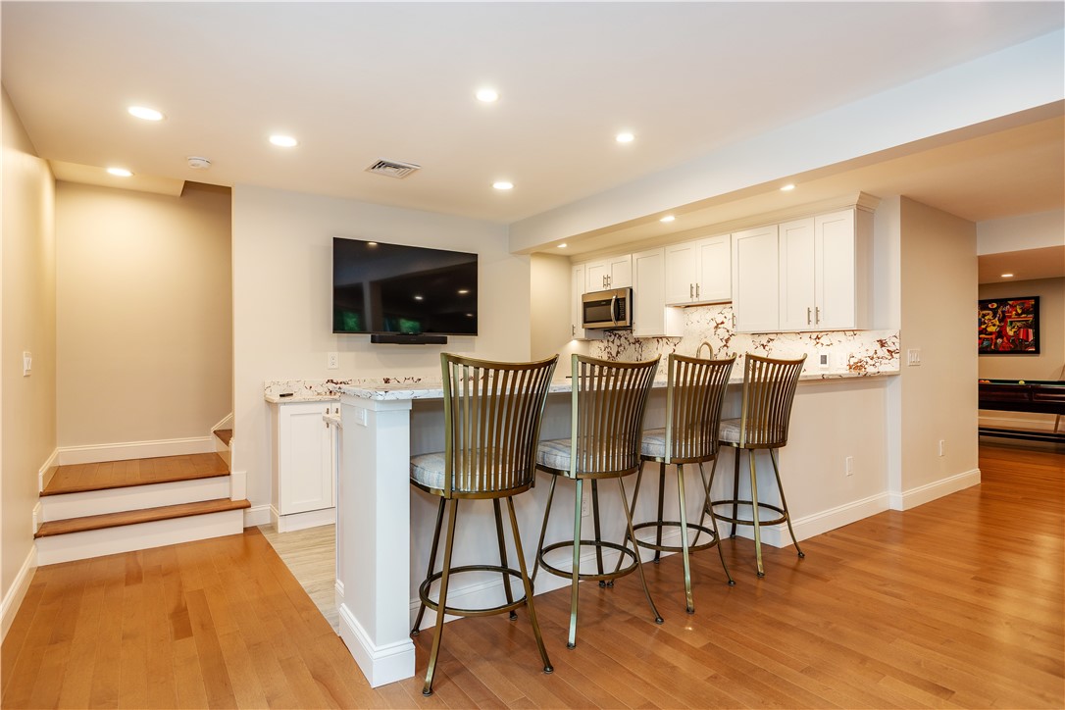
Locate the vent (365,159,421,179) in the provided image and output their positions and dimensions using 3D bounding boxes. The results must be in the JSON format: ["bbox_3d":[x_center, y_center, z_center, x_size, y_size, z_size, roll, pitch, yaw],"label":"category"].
[{"bbox_3d":[-0.888,-1.168,3.369,0.264,0.027,0.276,0,0,-33],"label":"vent"}]

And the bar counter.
[{"bbox_3d":[0.970,0.663,3.212,4.040,1.065,0.525,0,0,-33],"label":"bar counter"}]

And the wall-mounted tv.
[{"bbox_3d":[-0.980,-0.516,4.302,1.222,0.713,0.055,0,0,-35],"label":"wall-mounted tv"}]

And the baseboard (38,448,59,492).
[{"bbox_3d":[-3.197,0.749,3.537,0.017,0.133,0.870,0,0,-36],"label":"baseboard"}]

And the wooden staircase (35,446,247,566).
[{"bbox_3d":[-2.657,1.002,3.751,1.080,0.380,1.150,0,0,-33],"label":"wooden staircase"}]

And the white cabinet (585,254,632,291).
[{"bbox_3d":[1.021,-0.937,6.328,0.330,0.370,0.765,0,0,-36],"label":"white cabinet"}]

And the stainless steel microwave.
[{"bbox_3d":[0.986,-0.514,6.212,0.410,0.425,0.767,0,0,-36],"label":"stainless steel microwave"}]

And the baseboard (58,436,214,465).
[{"bbox_3d":[-3.050,0.745,4.168,0.995,0.130,0.018,0,0,-36],"label":"baseboard"}]

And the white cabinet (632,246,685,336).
[{"bbox_3d":[1.385,-0.661,5.835,0.330,0.922,0.460,0,0,-36],"label":"white cabinet"}]

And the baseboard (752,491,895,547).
[{"bbox_3d":[2.097,1.129,3.782,1.490,0.137,0.215,0,0,-33],"label":"baseboard"}]

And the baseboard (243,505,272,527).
[{"bbox_3d":[-1.921,1.124,3.701,0.185,0.137,0.025,0,0,-33],"label":"baseboard"}]

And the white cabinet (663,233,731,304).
[{"bbox_3d":[1.754,-0.821,5.334,0.330,0.602,0.785,0,0,-36],"label":"white cabinet"}]

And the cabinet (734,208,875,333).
[{"bbox_3d":[2.300,-0.661,4.593,0.330,0.922,1.055,0,0,-36],"label":"cabinet"}]

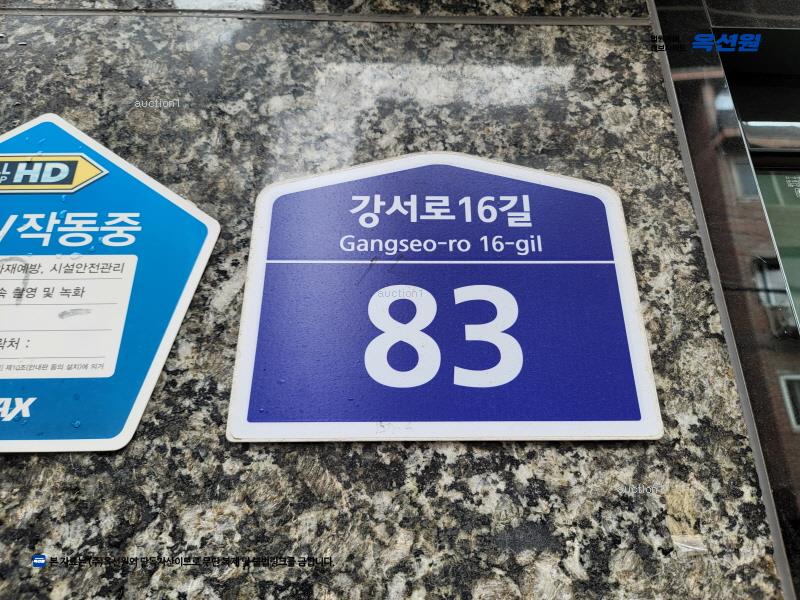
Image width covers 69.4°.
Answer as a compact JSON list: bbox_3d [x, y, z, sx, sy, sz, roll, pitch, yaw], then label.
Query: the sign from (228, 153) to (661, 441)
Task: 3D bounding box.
[{"bbox_3d":[0.034,-0.015,0.484,0.325,0.264,0.008,0,-24,0],"label":"sign"}]

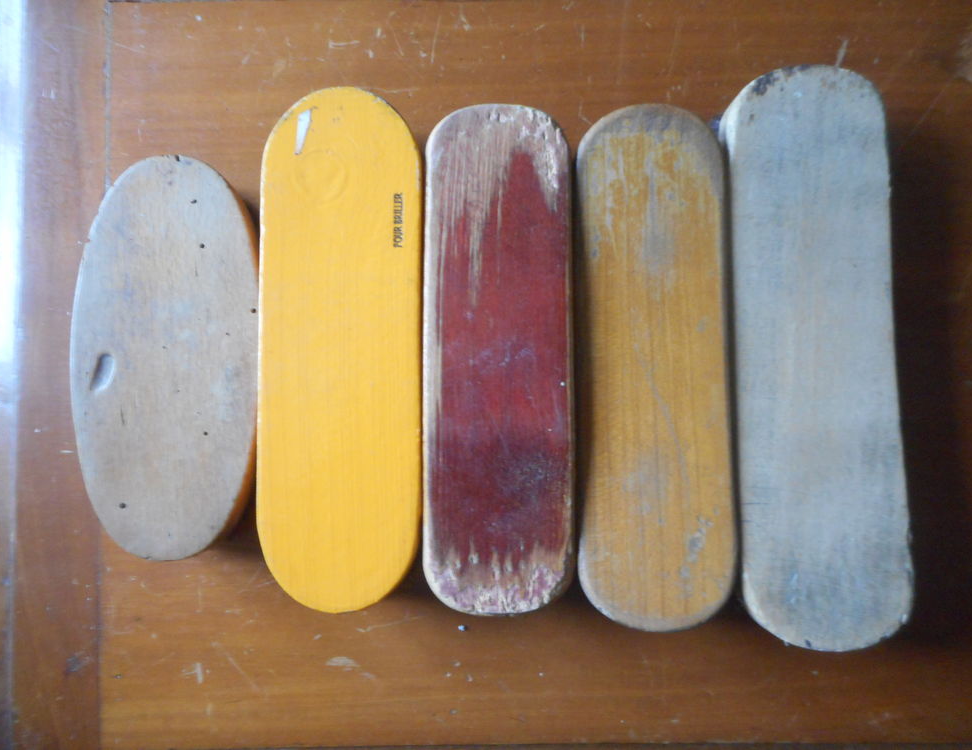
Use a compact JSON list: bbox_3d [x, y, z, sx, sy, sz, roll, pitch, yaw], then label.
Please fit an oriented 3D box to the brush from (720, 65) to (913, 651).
[{"bbox_3d":[0.112,-0.007,0.257,0.056,0.045,0.198,0,87,0],"label":"brush"}]

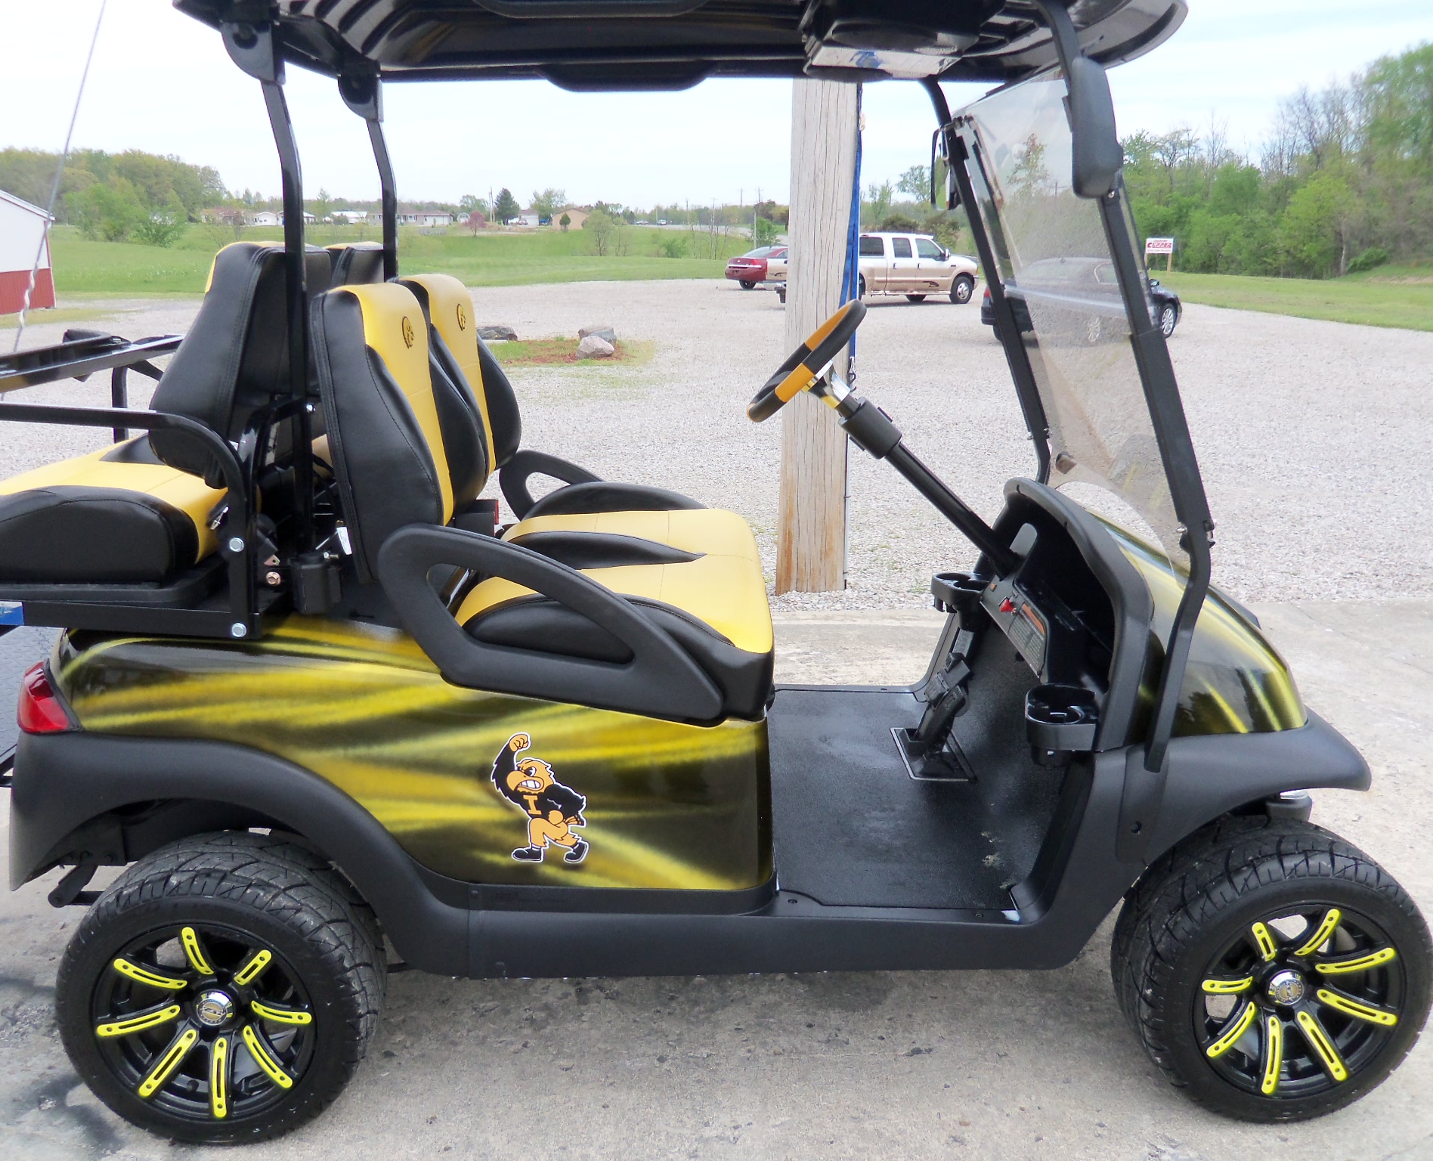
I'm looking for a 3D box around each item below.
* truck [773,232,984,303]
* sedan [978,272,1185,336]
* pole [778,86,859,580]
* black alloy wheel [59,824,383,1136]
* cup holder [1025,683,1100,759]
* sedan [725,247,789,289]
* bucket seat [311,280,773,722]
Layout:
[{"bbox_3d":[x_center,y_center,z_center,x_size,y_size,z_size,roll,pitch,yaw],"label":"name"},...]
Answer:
[{"bbox_3d":[4.408,-8.581,34.448,6.550,1.970,2.150,-11,18,-35],"label":"truck"},{"bbox_3d":[6.605,-5.033,22.299,1.830,1.450,4.780,14,20,43],"label":"sedan"},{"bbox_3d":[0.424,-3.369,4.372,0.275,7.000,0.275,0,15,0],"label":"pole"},{"bbox_3d":[-0.765,0.637,1.967,0.460,0.460,0.220,0,15,0],"label":"black alloy wheel"},{"bbox_3d":[0.535,0.219,1.941,0.105,0.077,0.135,0,15,0],"label":"cup holder"},{"bbox_3d":[2.710,-11.325,45.411,5.050,1.490,1.850,-12,19,-38],"label":"sedan"},{"bbox_3d":[-0.247,-0.152,1.977,0.655,0.605,0.565,0,15,0],"label":"bucket seat"}]

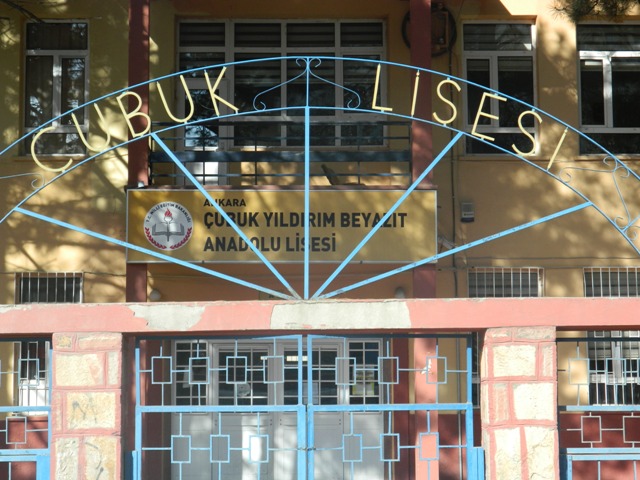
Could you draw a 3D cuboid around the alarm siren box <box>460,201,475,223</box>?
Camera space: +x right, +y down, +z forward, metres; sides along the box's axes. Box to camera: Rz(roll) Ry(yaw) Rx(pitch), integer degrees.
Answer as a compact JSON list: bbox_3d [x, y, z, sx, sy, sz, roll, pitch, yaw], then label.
[{"bbox_3d":[2.137,-0.394,22.425,0.189,0.294,0.090,0,-8,-2],"label":"alarm siren box"}]

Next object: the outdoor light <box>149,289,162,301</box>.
[{"bbox_3d":[-2.285,0.776,21.651,0.166,0.179,0.200,0,-8,-1],"label":"outdoor light"}]

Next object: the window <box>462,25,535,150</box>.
[{"bbox_3d":[2.587,-2.180,22.472,1.056,1.949,0.150,0,-8,-1],"label":"window"}]

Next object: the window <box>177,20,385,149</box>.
[{"bbox_3d":[-0.560,-2.234,22.397,2.989,1.892,0.150,0,-8,-1],"label":"window"}]

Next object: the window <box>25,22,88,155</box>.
[{"bbox_3d":[-3.770,-2.160,22.304,0.905,1.956,0.150,0,-8,-1],"label":"window"}]

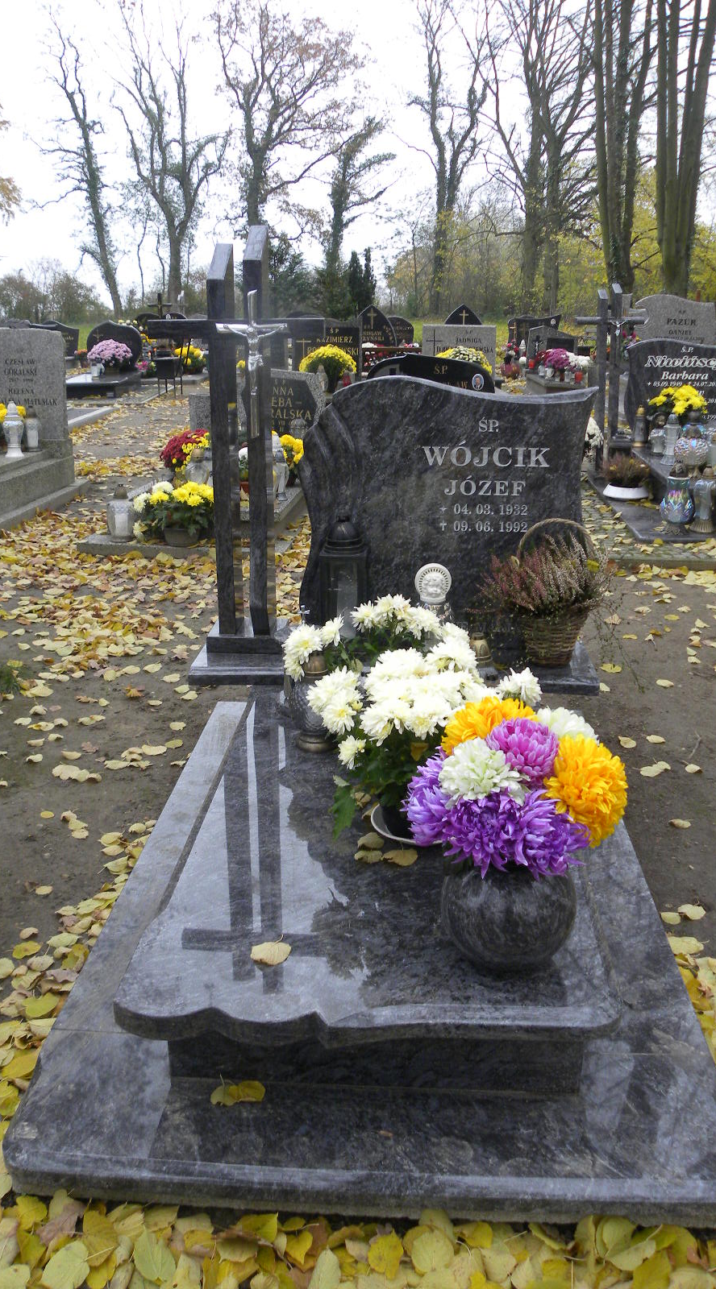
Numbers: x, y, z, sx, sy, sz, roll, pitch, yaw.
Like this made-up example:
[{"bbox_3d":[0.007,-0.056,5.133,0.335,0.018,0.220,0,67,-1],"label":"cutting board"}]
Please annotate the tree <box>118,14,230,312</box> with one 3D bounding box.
[{"bbox_3d":[-8.599,-22.227,44.565,5.200,13.000,4.800,1,20,3],"label":"tree"}]

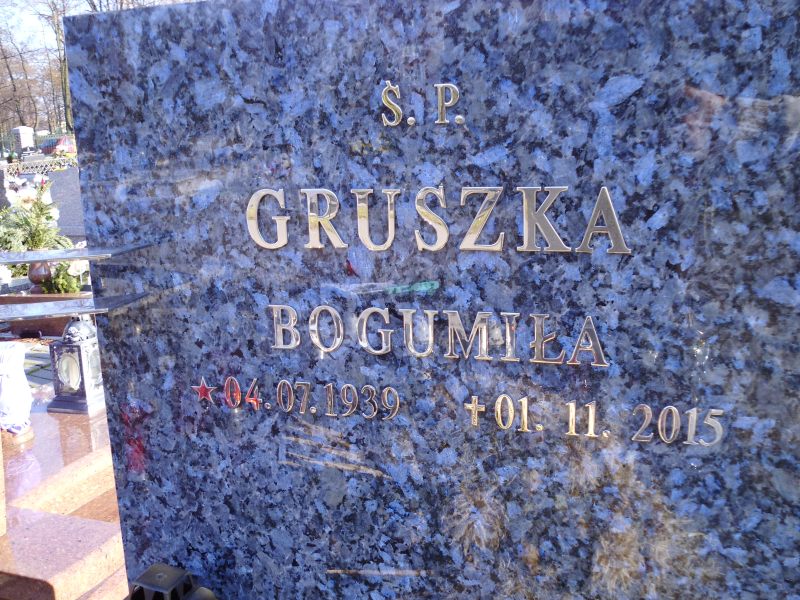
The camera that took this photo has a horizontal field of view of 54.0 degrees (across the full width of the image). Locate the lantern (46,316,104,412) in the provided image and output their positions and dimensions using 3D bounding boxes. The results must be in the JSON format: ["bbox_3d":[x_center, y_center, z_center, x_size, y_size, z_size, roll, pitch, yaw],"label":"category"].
[{"bbox_3d":[-0.869,0.158,2.165,0.153,0.279,0.153,3,12,24],"label":"lantern"}]

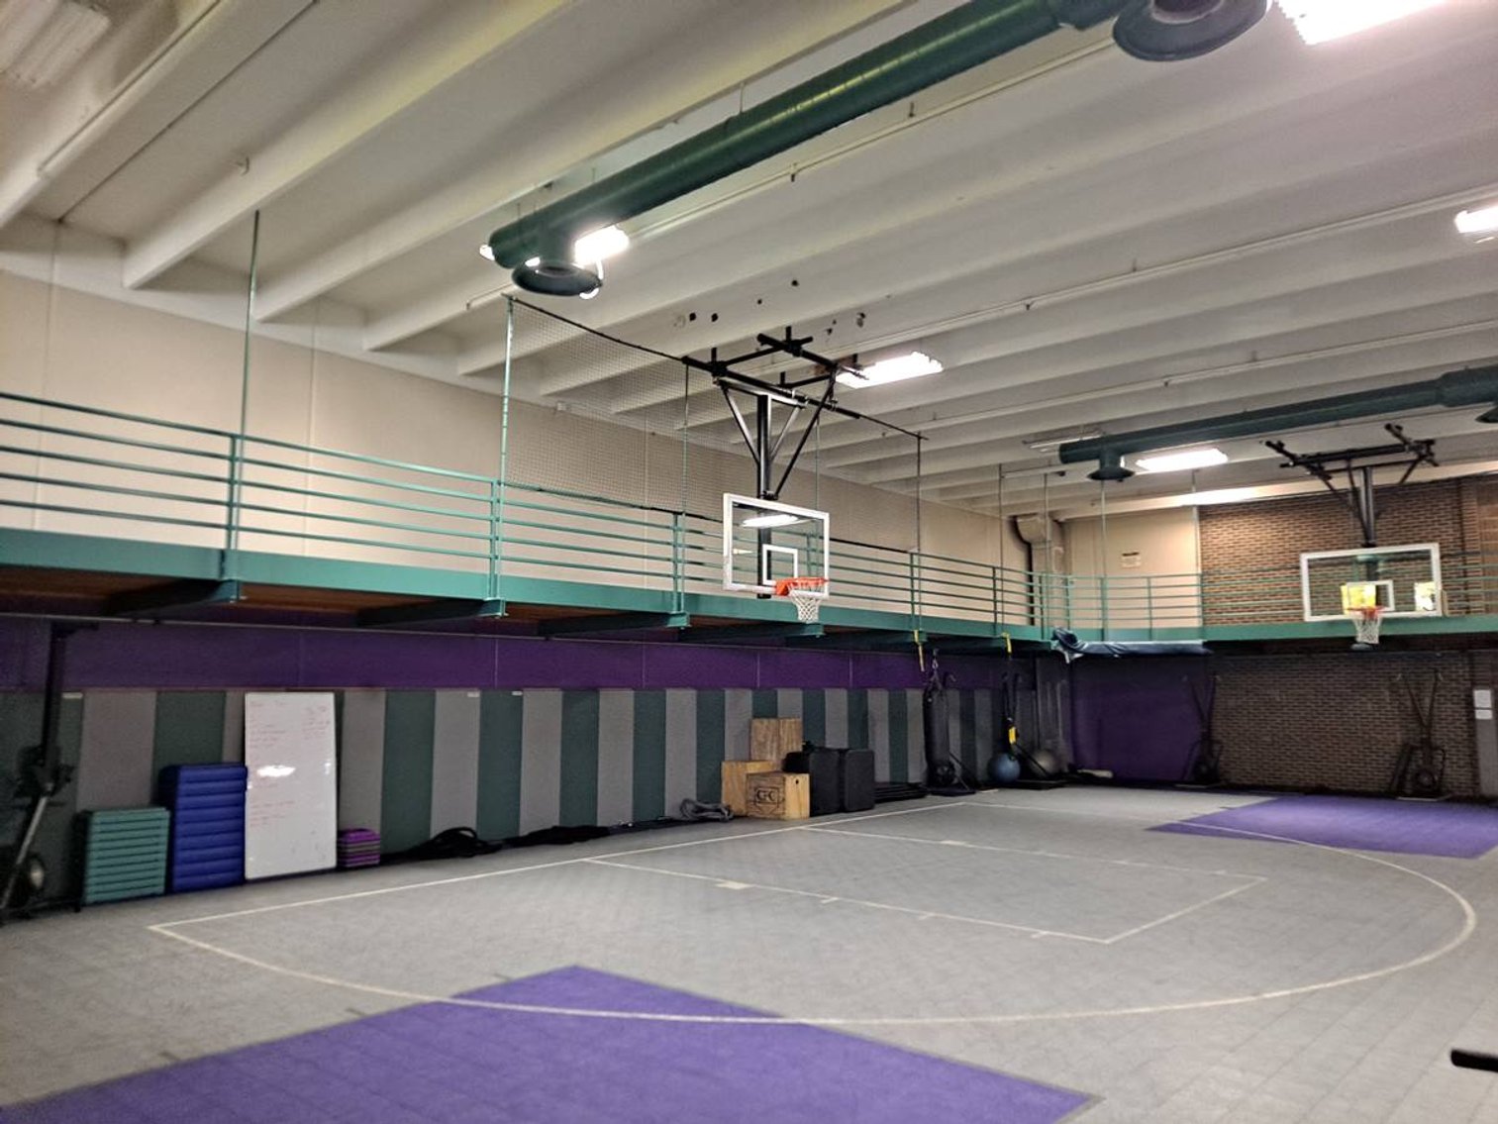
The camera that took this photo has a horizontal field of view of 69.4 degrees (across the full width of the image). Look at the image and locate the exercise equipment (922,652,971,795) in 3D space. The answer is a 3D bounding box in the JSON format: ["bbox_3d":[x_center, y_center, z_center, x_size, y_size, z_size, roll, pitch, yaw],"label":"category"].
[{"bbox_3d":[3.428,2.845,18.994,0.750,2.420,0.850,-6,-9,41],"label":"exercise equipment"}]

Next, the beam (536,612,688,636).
[{"bbox_3d":[-1.637,0.722,12.725,2.500,0.200,0.130,-6,-9,41],"label":"beam"}]

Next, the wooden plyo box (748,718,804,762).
[{"bbox_3d":[0.426,2.729,16.439,0.567,0.677,0.547,-6,-9,41],"label":"wooden plyo box"}]

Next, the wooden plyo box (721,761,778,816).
[{"bbox_3d":[0.035,3.333,15.944,0.610,0.760,0.510,6,-9,-42],"label":"wooden plyo box"}]

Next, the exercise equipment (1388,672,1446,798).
[{"bbox_3d":[11.410,2.934,18.490,0.880,2.150,0.900,-6,-9,41],"label":"exercise equipment"}]

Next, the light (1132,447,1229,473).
[{"bbox_3d":[6.946,-1.638,17.496,1.220,0.120,0.500,-6,-9,41],"label":"light"}]

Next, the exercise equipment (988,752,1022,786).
[{"bbox_3d":[4.969,4.002,21.017,0.650,0.650,0.650,-6,-9,41],"label":"exercise equipment"}]

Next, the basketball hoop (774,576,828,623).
[{"bbox_3d":[0.593,0.431,12.195,0.630,0.500,0.480,-6,-9,41],"label":"basketball hoop"}]

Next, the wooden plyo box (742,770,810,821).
[{"bbox_3d":[0.414,3.367,15.573,0.760,0.610,0.510,-7,-10,44],"label":"wooden plyo box"}]

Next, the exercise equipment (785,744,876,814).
[{"bbox_3d":[1.203,3.300,16.364,0.577,0.925,1.622,-6,-9,41],"label":"exercise equipment"}]

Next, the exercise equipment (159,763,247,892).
[{"bbox_3d":[-5.112,2.467,10.139,0.428,1.104,0.637,-6,-9,41],"label":"exercise equipment"}]

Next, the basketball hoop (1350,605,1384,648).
[{"bbox_3d":[9.356,0.966,16.345,0.488,0.537,0.567,-6,-9,41],"label":"basketball hoop"}]

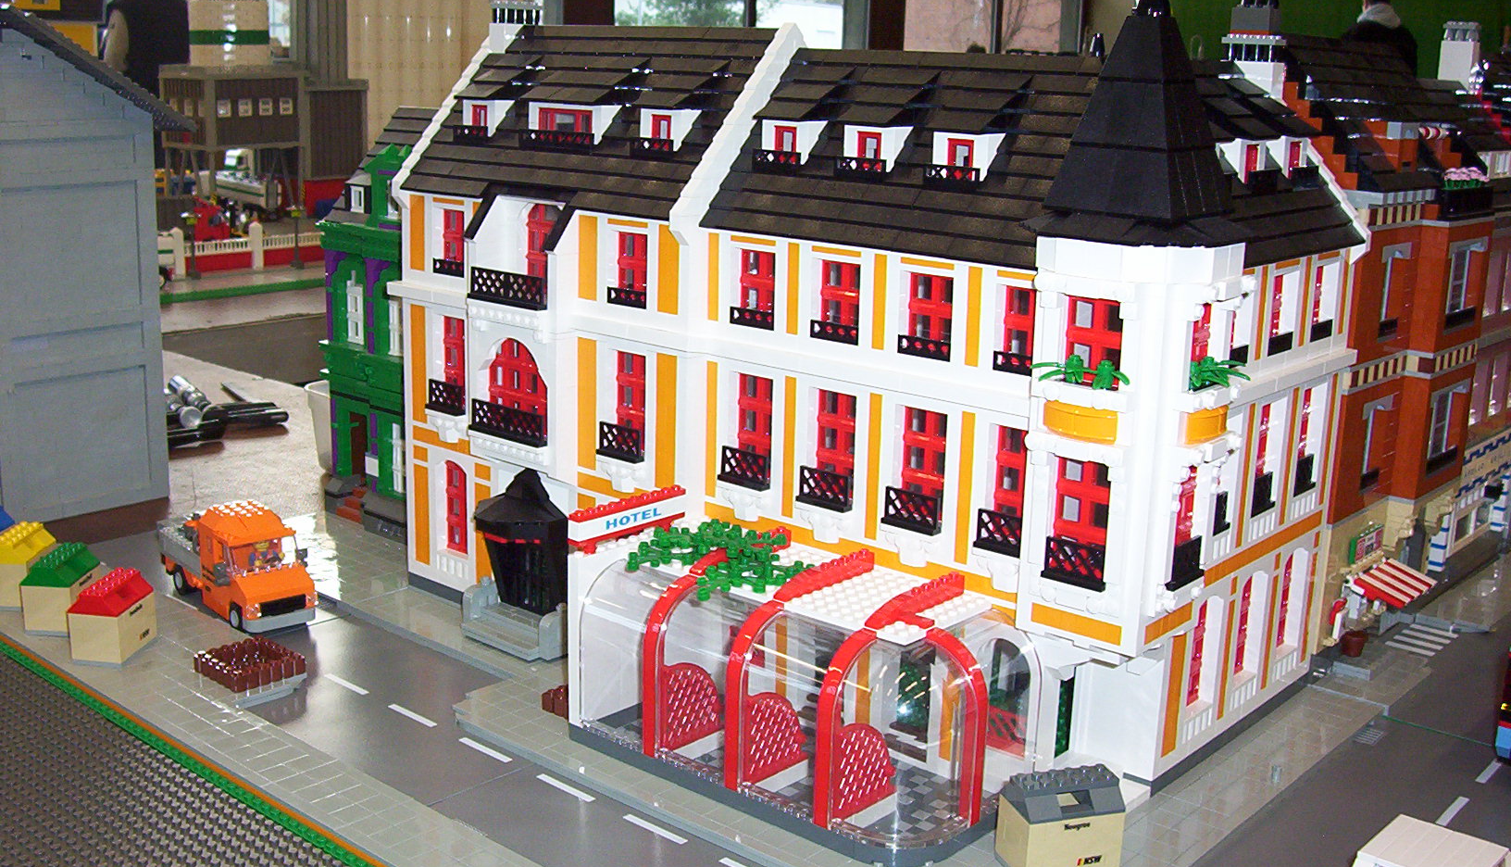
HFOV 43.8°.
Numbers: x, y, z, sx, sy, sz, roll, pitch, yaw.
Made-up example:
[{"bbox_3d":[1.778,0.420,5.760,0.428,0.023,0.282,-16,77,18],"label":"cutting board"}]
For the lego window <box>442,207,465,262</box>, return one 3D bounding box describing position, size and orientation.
[{"bbox_3d":[-0.178,-0.116,1.158,0.032,0.038,0.008,13,18,39],"label":"lego window"}]

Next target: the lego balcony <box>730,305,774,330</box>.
[{"bbox_3d":[0.001,-0.061,1.000,0.032,0.010,0.008,13,18,39],"label":"lego balcony"}]

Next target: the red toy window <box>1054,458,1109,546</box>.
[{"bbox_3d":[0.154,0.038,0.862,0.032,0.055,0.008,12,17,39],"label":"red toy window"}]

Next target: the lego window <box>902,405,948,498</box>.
[{"bbox_3d":[0.090,0.017,0.950,0.032,0.057,0.008,13,18,39],"label":"lego window"}]

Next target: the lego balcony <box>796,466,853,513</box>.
[{"bbox_3d":[0.036,0.029,0.978,0.032,0.019,0.008,13,18,39],"label":"lego balcony"}]

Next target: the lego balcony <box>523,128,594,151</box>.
[{"bbox_3d":[-0.113,-0.169,1.081,0.064,0.010,0.007,13,19,40],"label":"lego balcony"}]

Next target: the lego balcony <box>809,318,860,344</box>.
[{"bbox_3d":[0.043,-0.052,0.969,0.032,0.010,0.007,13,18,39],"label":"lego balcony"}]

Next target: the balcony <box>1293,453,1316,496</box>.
[{"bbox_3d":[0.303,0.023,1.040,0.008,0.019,0.031,13,19,39],"label":"balcony"}]

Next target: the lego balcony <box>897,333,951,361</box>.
[{"bbox_3d":[0.086,-0.042,0.927,0.032,0.010,0.008,12,17,39],"label":"lego balcony"}]

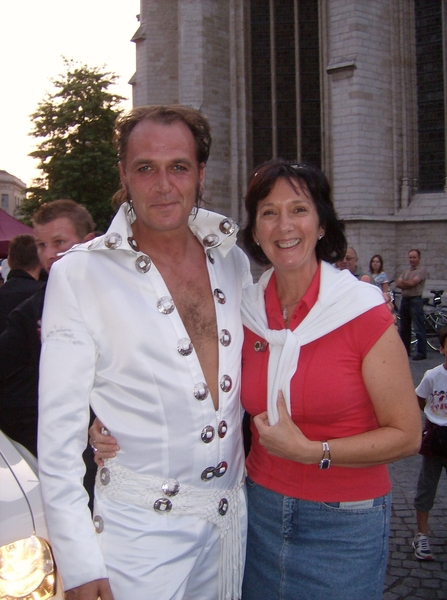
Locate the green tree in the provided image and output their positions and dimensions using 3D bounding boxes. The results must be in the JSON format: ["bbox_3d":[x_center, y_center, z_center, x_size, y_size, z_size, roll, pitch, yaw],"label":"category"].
[{"bbox_3d":[-6.800,-5.400,28.000,5.000,11.000,5.000,-1,2,0],"label":"green tree"}]

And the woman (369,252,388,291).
[{"bbox_3d":[2.470,0.060,10.000,0.460,1.640,0.280,0,3,22],"label":"woman"}]

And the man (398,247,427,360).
[{"bbox_3d":[2.940,0.070,9.750,0.520,1.750,0.360,1,3,37],"label":"man"}]

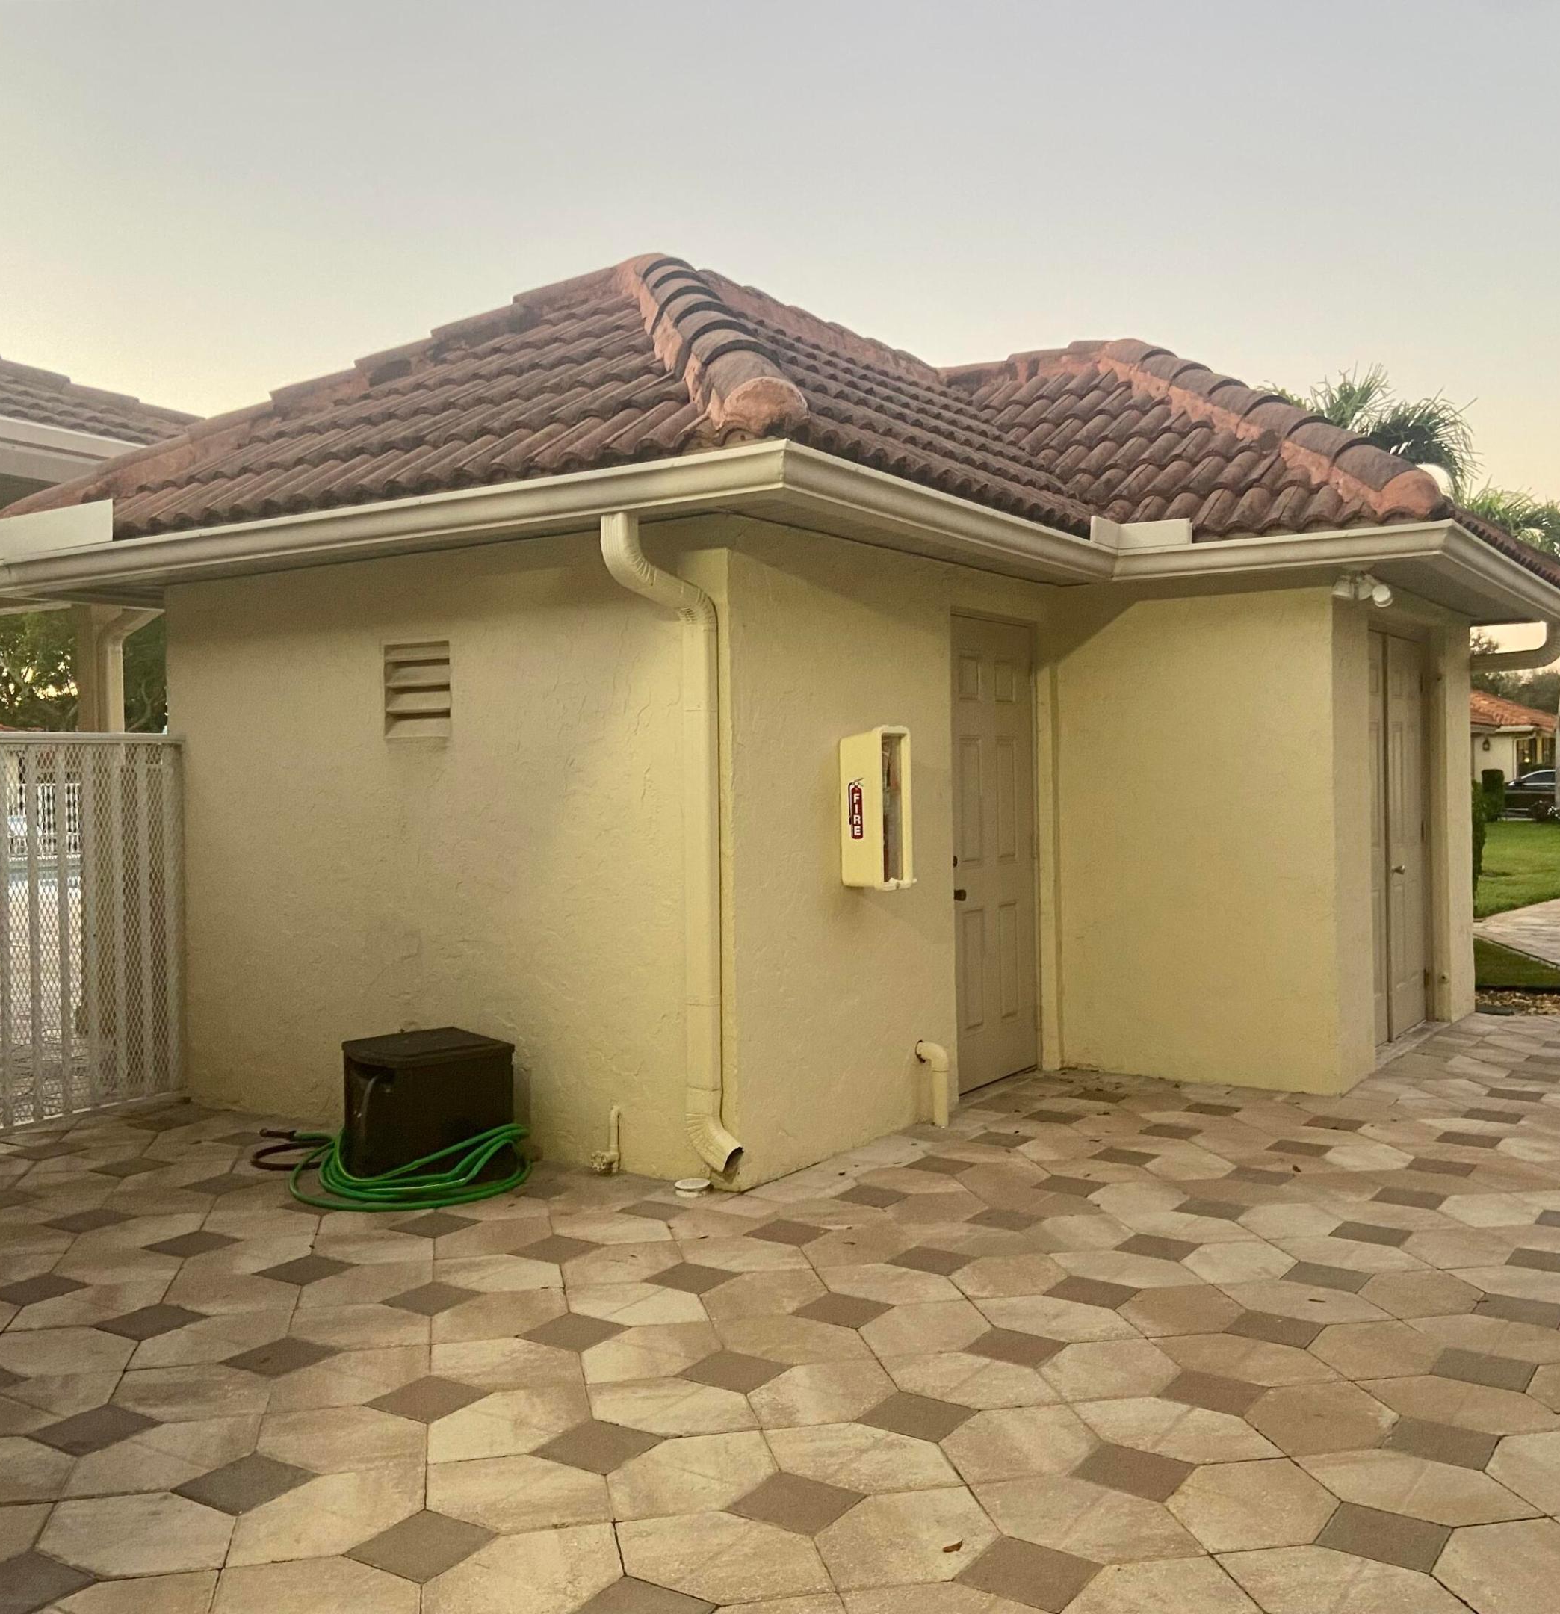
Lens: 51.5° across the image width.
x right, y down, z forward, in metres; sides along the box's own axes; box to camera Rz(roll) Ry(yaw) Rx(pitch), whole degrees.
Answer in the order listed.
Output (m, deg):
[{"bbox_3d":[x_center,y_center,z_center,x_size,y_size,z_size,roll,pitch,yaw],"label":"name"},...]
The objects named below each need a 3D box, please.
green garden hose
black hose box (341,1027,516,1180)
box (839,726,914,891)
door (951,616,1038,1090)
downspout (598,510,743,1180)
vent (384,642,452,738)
[{"bbox_3d":[-1.507,1.213,5.831,1.420,0.170,0.760,-1,1,34],"label":"green garden hose"},{"bbox_3d":[-1.256,1.070,5.743,0.450,0.450,0.530,-1,1,-35],"label":"black hose box"},{"bbox_3d":[0.357,0.007,5.968,0.175,0.585,0.220,-1,1,34],"label":"box"},{"bbox_3d":[0.903,0.195,7.113,0.050,2.030,0.910,-1,1,34],"label":"door"},{"bbox_3d":[-0.333,0.146,5.213,0.189,2.196,0.486,-1,1,34],"label":"downspout"},{"bbox_3d":[-1.383,-0.446,6.236,0.346,0.367,0.080,-1,1,34],"label":"vent"}]

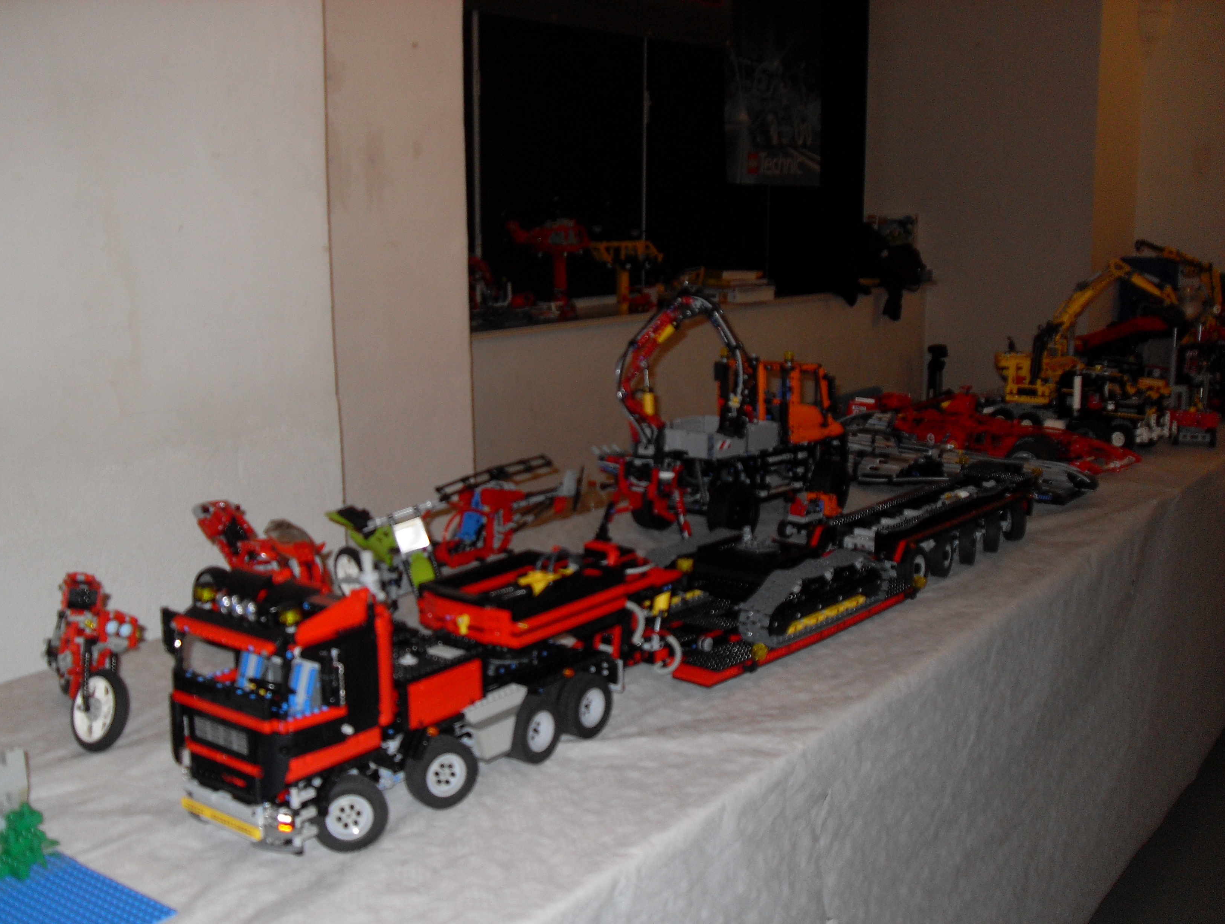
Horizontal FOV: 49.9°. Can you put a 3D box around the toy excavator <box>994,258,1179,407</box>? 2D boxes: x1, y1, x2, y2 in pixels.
[{"bbox_3d":[1.135,-0.295,3.140,0.435,0.385,0.190,6,12,26],"label":"toy excavator"}]

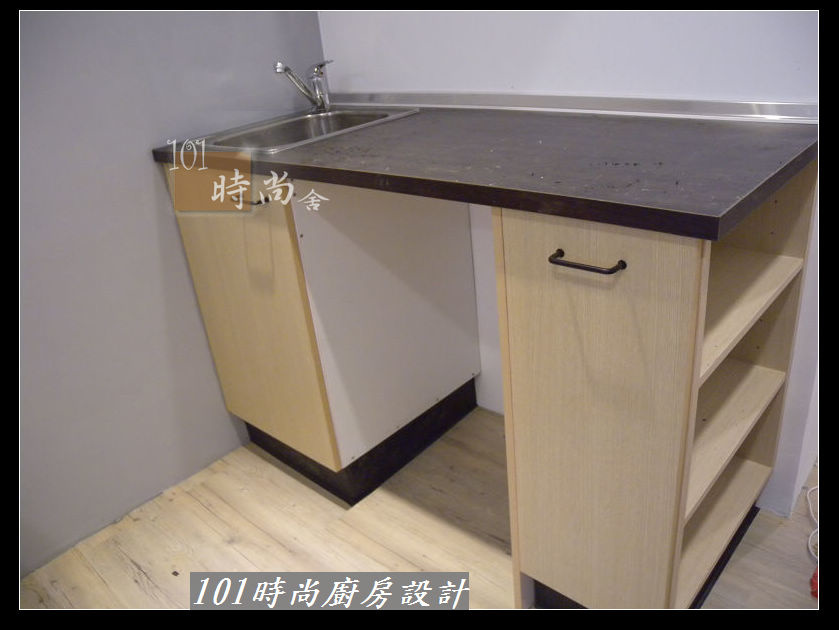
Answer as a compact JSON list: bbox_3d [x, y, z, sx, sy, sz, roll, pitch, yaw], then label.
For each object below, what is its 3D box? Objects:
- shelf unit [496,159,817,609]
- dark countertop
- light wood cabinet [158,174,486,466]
[{"bbox_3d":[0.440,0.152,1.270,0.320,0.837,0.513,16,33,39],"label":"shelf unit"},{"bbox_3d":[0.047,-0.353,1.418,1.342,0.030,0.587,16,33,39],"label":"dark countertop"},{"bbox_3d":[-0.220,-0.102,1.840,0.472,0.727,0.576,16,33,39],"label":"light wood cabinet"}]

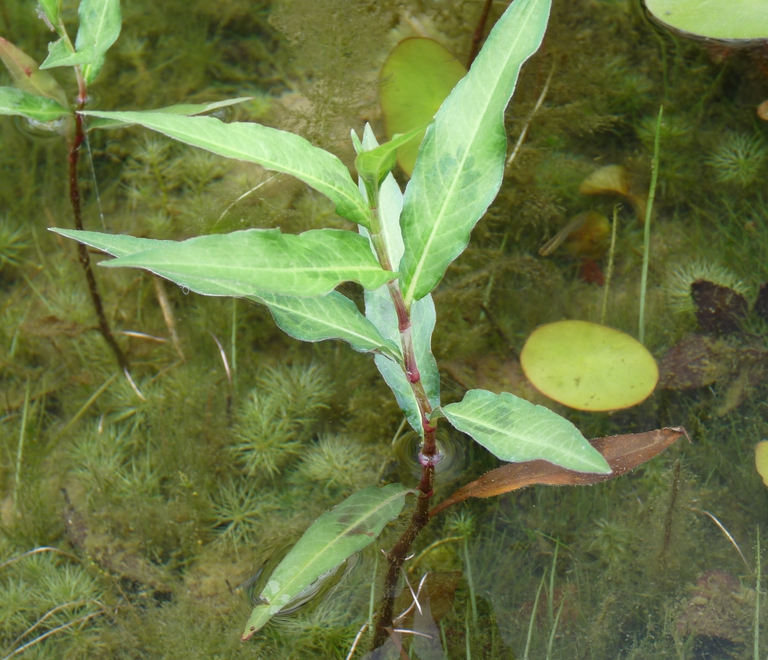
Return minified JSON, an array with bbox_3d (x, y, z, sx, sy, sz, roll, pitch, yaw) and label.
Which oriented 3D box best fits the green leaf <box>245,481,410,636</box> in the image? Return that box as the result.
[{"bbox_3d":[-0.029,0.094,1.168,0.025,0.010,0.104,34,56,27],"label":"green leaf"}]

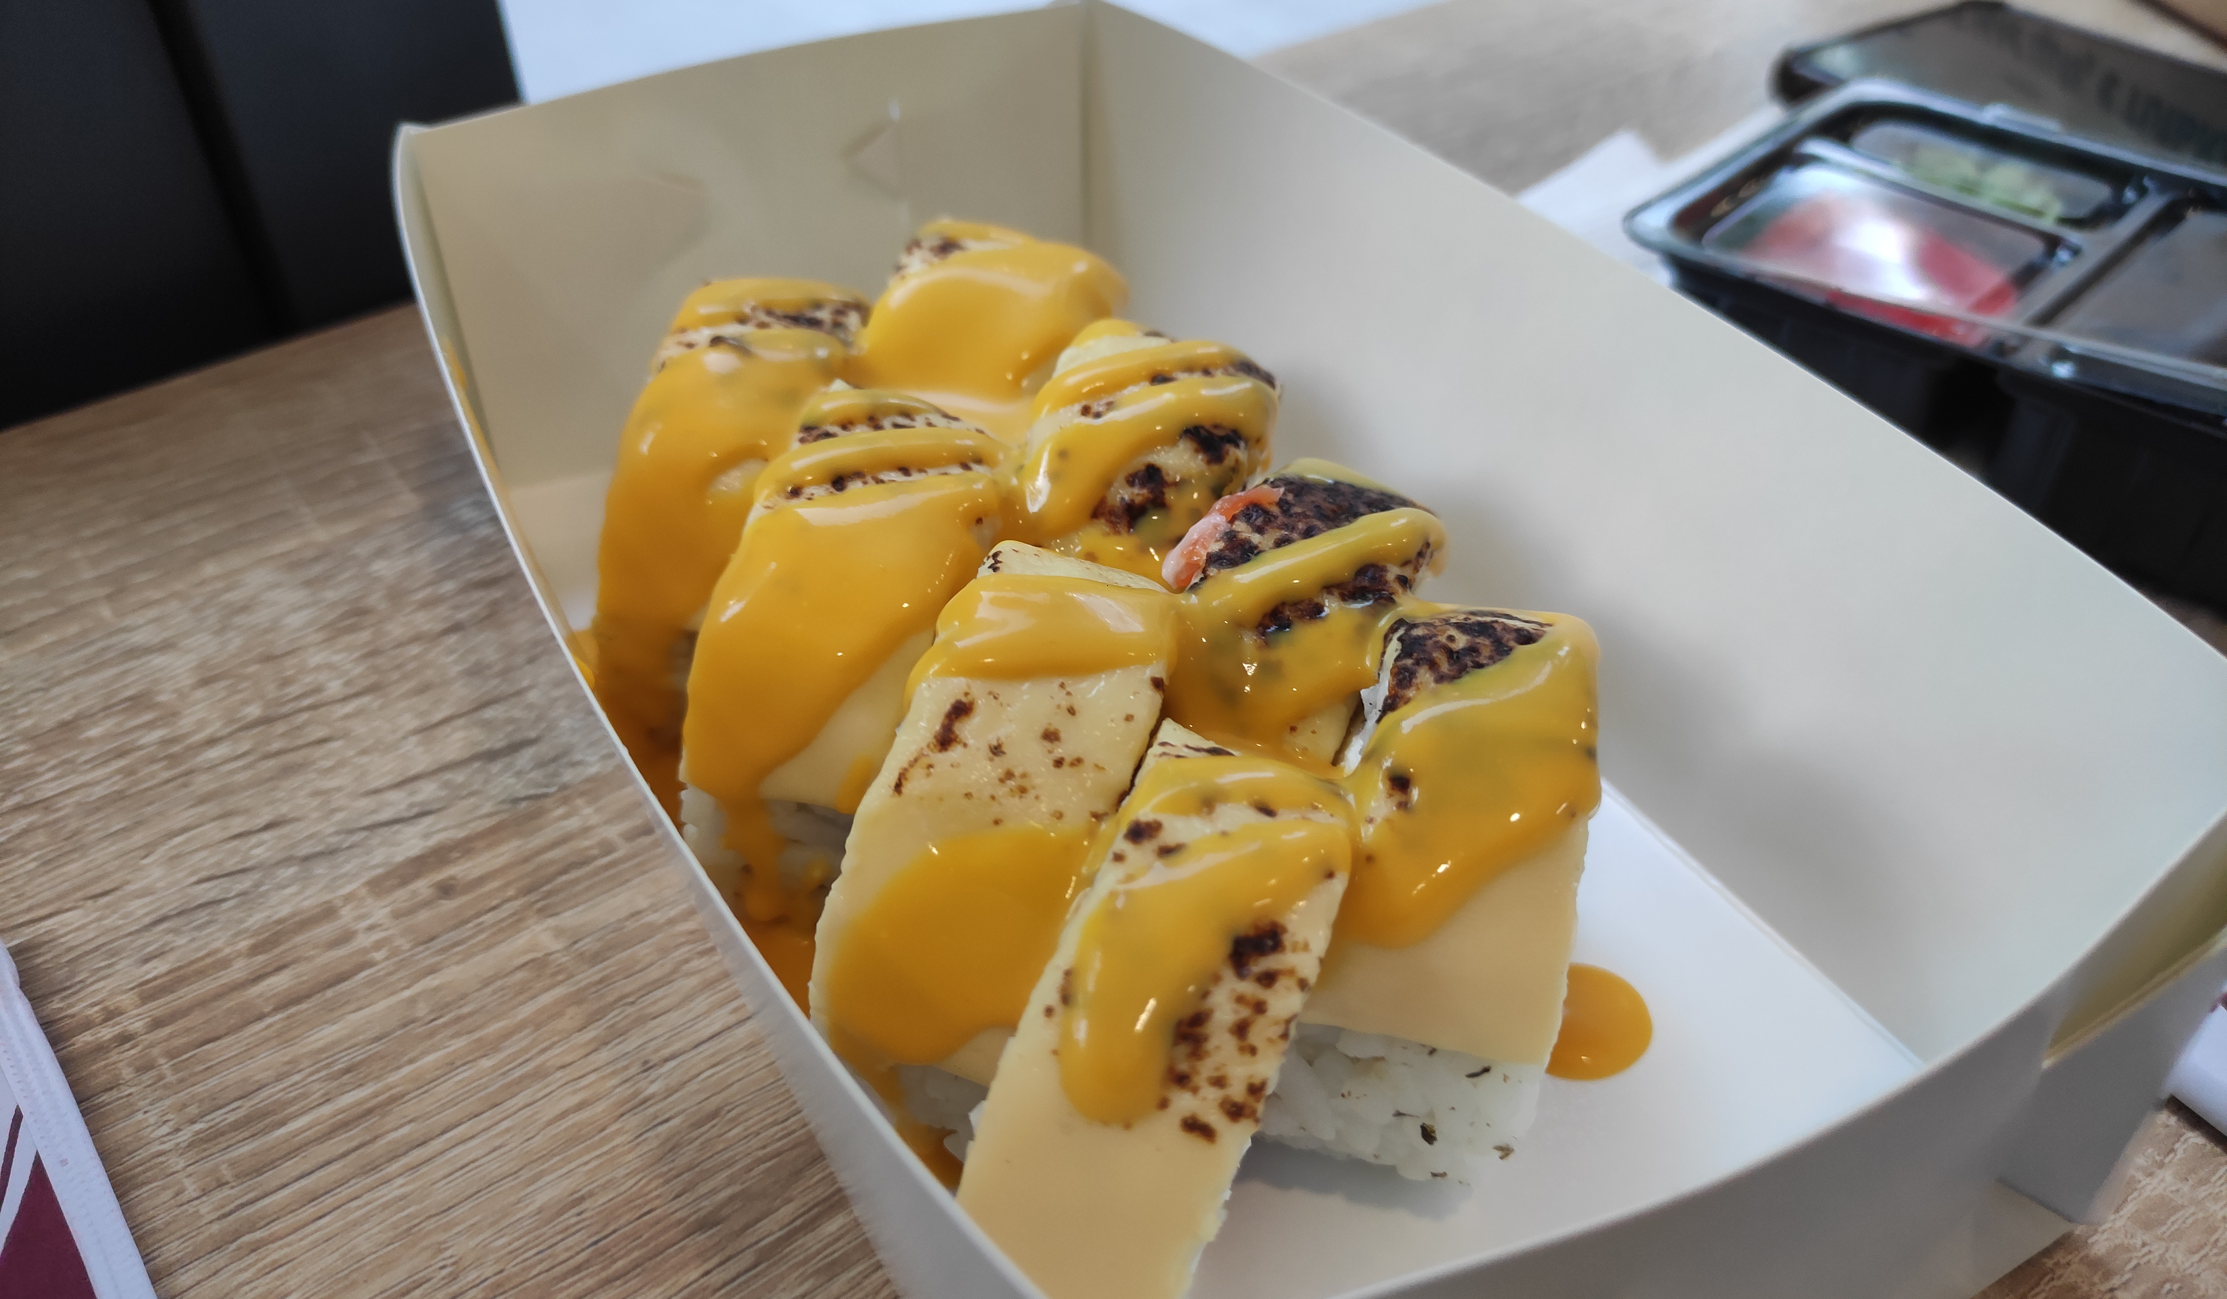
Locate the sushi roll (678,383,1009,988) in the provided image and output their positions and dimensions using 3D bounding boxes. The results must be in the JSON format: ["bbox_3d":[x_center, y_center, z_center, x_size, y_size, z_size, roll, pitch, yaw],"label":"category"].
[{"bbox_3d":[-0.028,-0.002,0.182,0.022,0.048,0.048,17,41,0],"label":"sushi roll"}]

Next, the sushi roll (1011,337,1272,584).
[{"bbox_3d":[0.004,-0.015,0.200,0.023,0.045,0.046,13,41,7],"label":"sushi roll"}]

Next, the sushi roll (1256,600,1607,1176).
[{"bbox_3d":[0.033,0.019,0.161,0.023,0.045,0.047,11,41,9],"label":"sushi roll"}]

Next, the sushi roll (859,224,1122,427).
[{"bbox_3d":[-0.017,-0.032,0.220,0.024,0.045,0.046,16,42,6],"label":"sushi roll"}]

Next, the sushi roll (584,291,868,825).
[{"bbox_3d":[-0.043,-0.018,0.201,0.024,0.048,0.047,17,41,0],"label":"sushi roll"}]

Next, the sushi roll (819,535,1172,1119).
[{"bbox_3d":[-0.011,0.014,0.163,0.021,0.046,0.048,19,41,1],"label":"sushi roll"}]

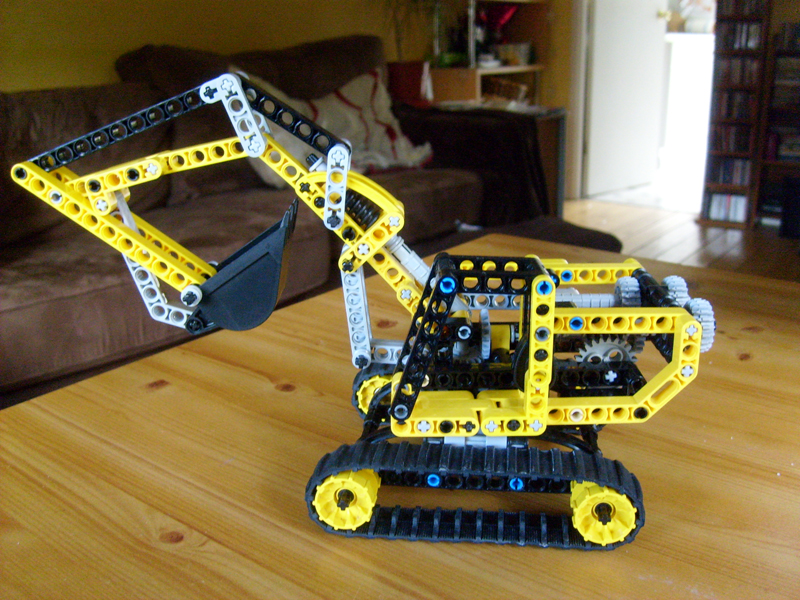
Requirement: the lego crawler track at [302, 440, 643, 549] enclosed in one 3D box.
[{"bbox_3d":[0.027,0.073,0.305,0.124,0.030,0.020,1,16,6],"label":"lego crawler track"}]

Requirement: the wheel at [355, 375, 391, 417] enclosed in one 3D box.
[{"bbox_3d":[-0.009,0.046,0.404,0.023,0.023,0.018,1,16,6],"label":"wheel"}]

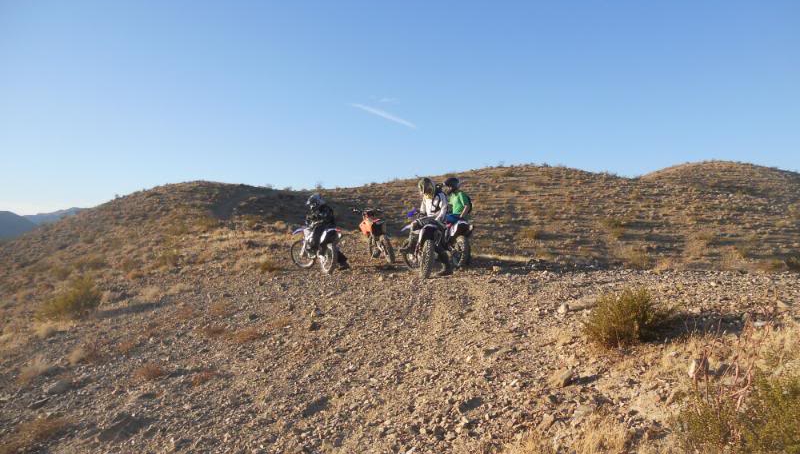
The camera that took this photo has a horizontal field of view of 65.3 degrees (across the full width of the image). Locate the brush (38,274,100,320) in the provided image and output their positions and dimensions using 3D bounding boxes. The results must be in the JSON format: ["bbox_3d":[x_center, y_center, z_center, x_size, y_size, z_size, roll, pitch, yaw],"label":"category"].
[{"bbox_3d":[-5.439,1.164,10.300,1.000,0.700,0.900,0,0,0],"label":"brush"}]

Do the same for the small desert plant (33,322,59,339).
[{"bbox_3d":[-4.658,1.360,8.200,0.331,0.218,0.307,0,-1,0],"label":"small desert plant"}]

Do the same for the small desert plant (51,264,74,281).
[{"bbox_3d":[-8.408,1.130,15.500,0.530,0.411,0.492,0,-1,0],"label":"small desert plant"}]

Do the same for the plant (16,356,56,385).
[{"bbox_3d":[-3.622,1.426,6.200,0.370,0.300,0.340,0,0,0],"label":"plant"}]

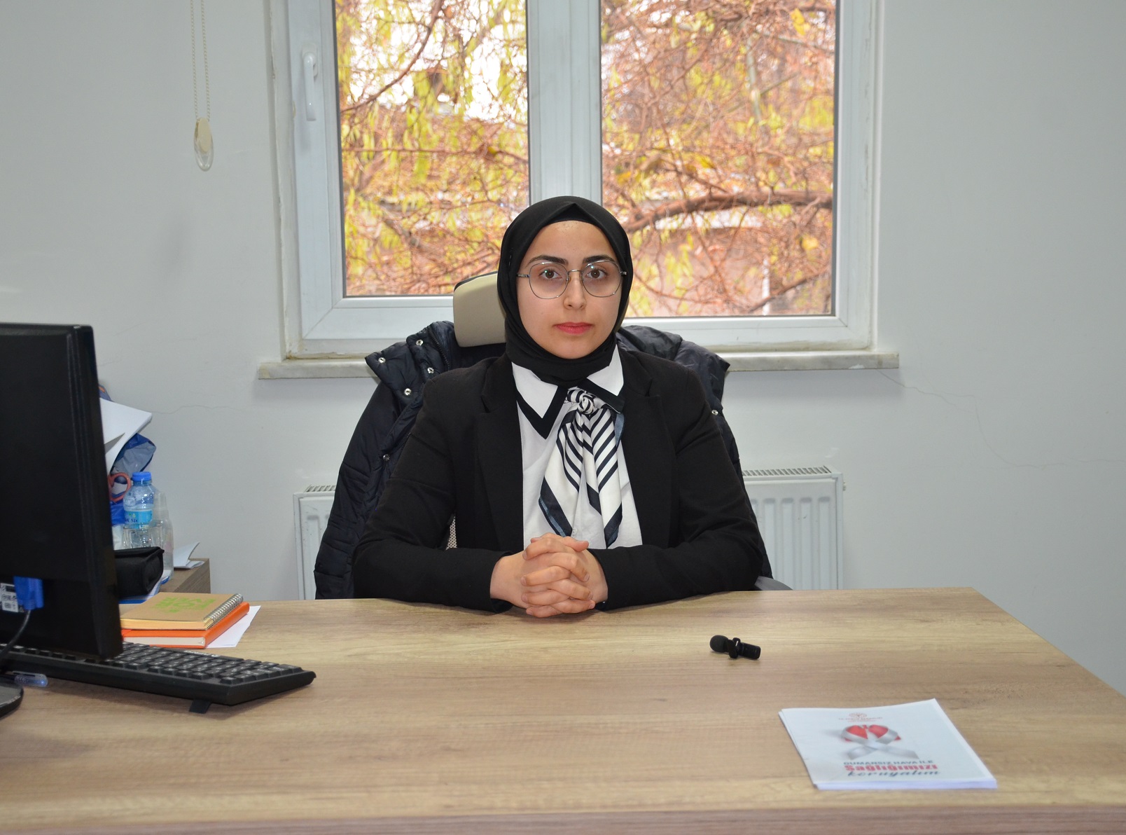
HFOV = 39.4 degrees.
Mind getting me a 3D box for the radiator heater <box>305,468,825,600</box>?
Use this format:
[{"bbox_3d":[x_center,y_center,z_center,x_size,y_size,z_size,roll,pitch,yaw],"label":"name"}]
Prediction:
[{"bbox_3d":[0.019,0.410,2.957,1.000,0.600,0.100,-2,9,-1],"label":"radiator heater"}]

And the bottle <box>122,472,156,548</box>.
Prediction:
[{"bbox_3d":[-0.661,0.170,2.480,0.061,0.170,0.061,-1,9,-1],"label":"bottle"}]

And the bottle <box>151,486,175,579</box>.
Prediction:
[{"bbox_3d":[-0.620,0.180,2.430,0.043,0.146,0.043,-1,9,-1],"label":"bottle"}]

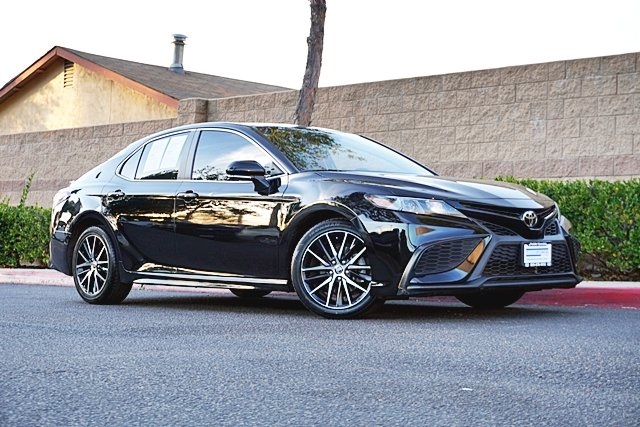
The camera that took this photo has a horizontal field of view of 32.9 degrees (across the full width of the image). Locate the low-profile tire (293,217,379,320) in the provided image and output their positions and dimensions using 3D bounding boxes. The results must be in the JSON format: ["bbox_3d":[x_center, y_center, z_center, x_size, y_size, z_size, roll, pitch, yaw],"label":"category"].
[{"bbox_3d":[0.151,0.359,7.050,0.665,0.660,0.235,-1,-2,23],"label":"low-profile tire"}]

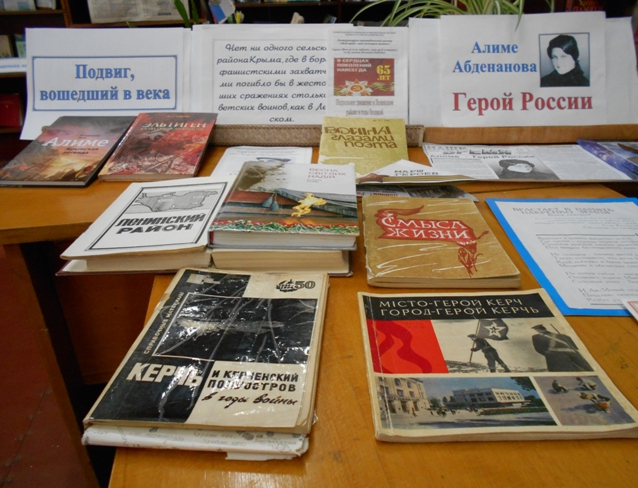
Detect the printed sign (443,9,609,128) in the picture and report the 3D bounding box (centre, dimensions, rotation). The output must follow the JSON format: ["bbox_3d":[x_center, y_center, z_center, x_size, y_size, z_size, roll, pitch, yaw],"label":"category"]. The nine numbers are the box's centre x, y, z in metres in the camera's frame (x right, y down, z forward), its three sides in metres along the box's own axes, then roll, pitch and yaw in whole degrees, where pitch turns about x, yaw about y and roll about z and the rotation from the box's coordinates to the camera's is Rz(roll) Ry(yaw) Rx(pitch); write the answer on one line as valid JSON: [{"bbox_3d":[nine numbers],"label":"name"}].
[{"bbox_3d":[0.372,-0.316,0.888,0.299,0.207,0.004,0,6,1],"label":"printed sign"}]

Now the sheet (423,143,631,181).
[{"bbox_3d":[0.335,-0.139,0.823,0.290,0.003,0.195,1,28,1],"label":"sheet"}]

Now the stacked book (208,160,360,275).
[{"bbox_3d":[-0.031,-0.043,0.594,0.155,0.043,0.224,1,28,2],"label":"stacked book"}]

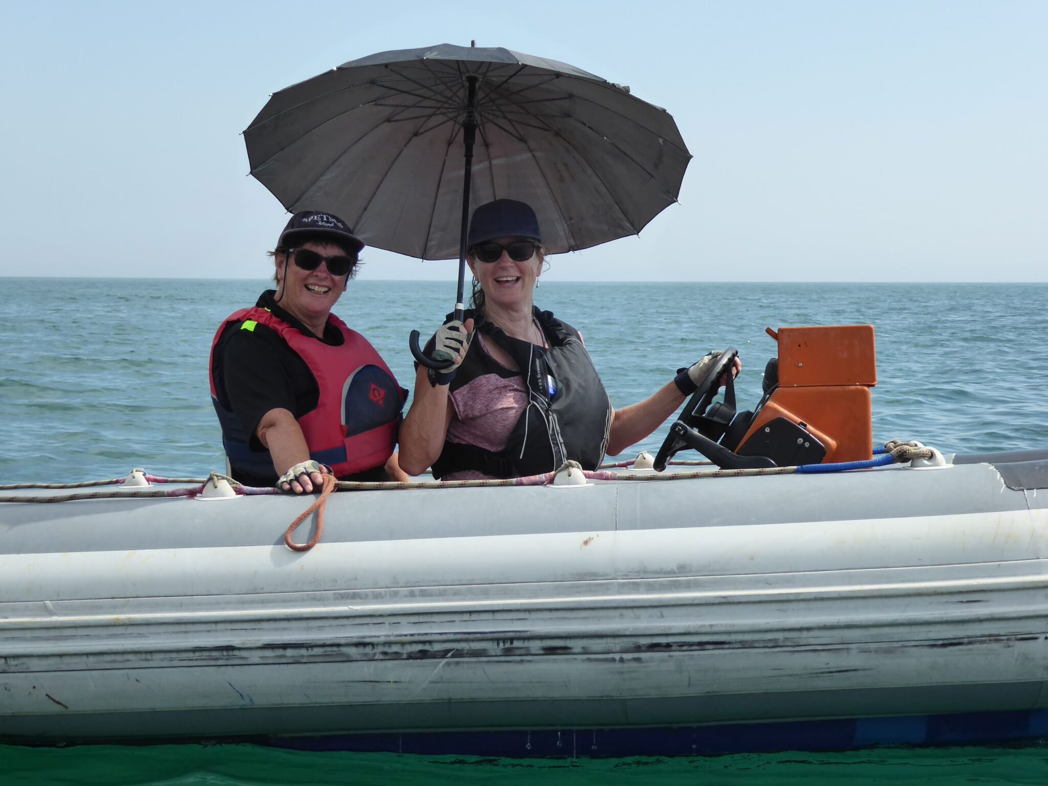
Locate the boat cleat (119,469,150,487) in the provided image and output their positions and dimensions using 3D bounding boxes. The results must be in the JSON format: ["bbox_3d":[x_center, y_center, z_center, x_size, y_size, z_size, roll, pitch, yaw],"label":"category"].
[{"bbox_3d":[-1.039,0.227,6.070,0.088,0.046,0.075,-2,1,0],"label":"boat cleat"}]

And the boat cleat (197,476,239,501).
[{"bbox_3d":[-0.582,0.181,4.330,0.088,0.046,0.075,-2,2,0],"label":"boat cleat"}]

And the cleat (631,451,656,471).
[{"bbox_3d":[0.321,0.182,6.070,0.088,0.046,0.075,-2,1,0],"label":"cleat"}]

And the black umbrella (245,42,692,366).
[{"bbox_3d":[-0.127,-0.428,5.022,1.010,0.795,1.010,2,-21,0],"label":"black umbrella"}]

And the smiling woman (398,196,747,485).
[{"bbox_3d":[0.105,0.127,5.020,0.600,1.110,0.700,3,4,40],"label":"smiling woman"}]

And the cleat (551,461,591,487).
[{"bbox_3d":[0.090,0.154,4.330,0.088,0.046,0.075,-2,2,0],"label":"cleat"}]

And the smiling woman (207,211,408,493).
[{"bbox_3d":[-0.445,0.148,4.870,0.580,1.076,0.680,2,3,31],"label":"smiling woman"}]

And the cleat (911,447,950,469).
[{"bbox_3d":[0.774,0.124,4.330,0.088,0.046,0.075,-2,2,0],"label":"cleat"}]

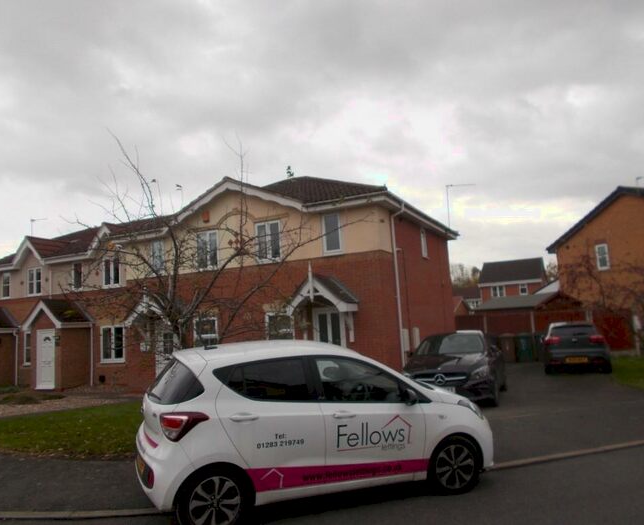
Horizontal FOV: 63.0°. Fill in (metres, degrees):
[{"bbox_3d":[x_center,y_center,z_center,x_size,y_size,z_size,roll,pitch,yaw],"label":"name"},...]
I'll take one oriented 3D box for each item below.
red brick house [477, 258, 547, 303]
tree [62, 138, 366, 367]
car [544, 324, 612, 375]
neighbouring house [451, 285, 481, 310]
[{"bbox_3d":[20.023,3.495,54.446,5.740,7.450,7.800,-7,-7,25],"label":"red brick house"},{"bbox_3d":[-1.937,0.338,9.534,5.100,5.150,4.800,-2,-7,-12],"label":"tree"},{"bbox_3d":[7.742,2.578,16.276,1.770,1.480,4.250,-6,-7,23],"label":"car"},{"bbox_3d":[23.784,7.614,85.976,7.800,6.800,7.600,-7,-7,25],"label":"neighbouring house"}]

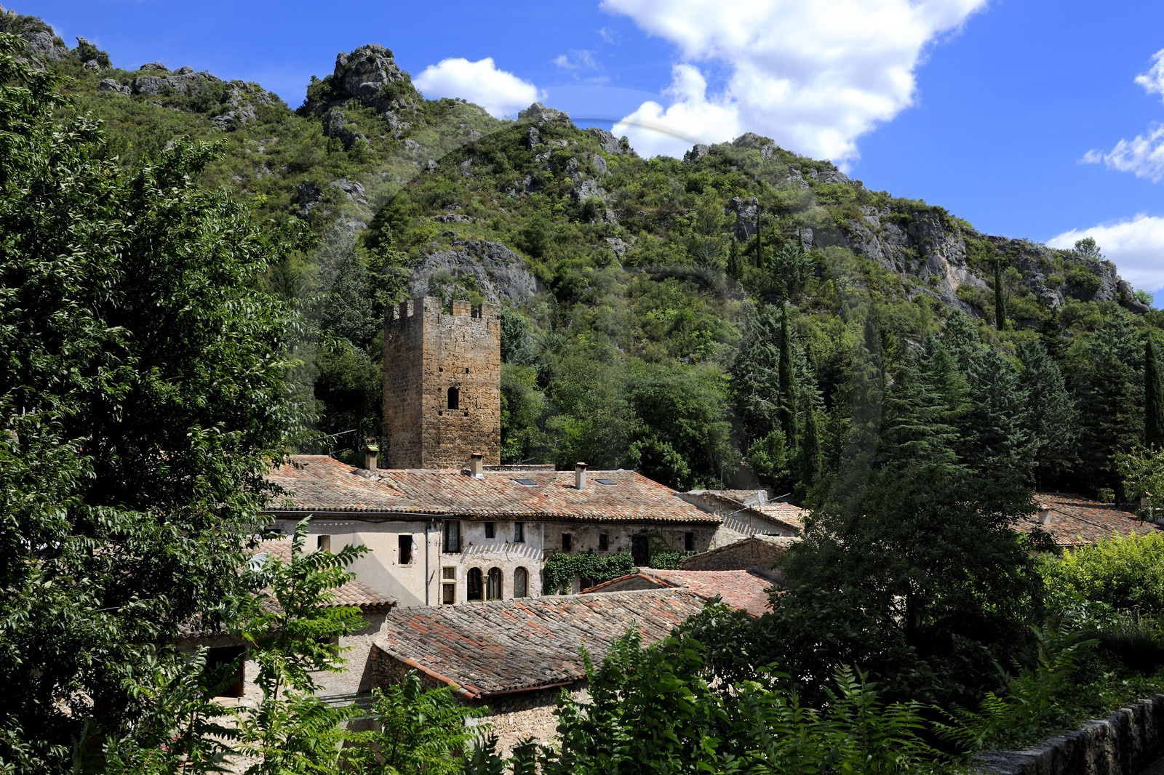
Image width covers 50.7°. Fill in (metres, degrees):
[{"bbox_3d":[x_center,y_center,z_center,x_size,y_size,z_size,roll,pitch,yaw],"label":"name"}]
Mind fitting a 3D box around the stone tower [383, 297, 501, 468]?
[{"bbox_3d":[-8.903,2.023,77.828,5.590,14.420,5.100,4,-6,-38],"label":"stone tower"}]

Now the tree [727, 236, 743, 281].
[{"bbox_3d":[20.775,-17.617,167.026,1.940,6.130,1.940,0,-5,0],"label":"tree"}]

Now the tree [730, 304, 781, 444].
[{"bbox_3d":[13.904,-0.686,98.393,3.810,12.130,3.810,0,-5,0],"label":"tree"}]

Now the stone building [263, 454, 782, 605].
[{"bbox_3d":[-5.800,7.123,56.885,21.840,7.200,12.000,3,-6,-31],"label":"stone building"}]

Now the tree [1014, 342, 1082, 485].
[{"bbox_3d":[33.059,1.779,87.151,3.980,10.590,3.980,0,-5,0],"label":"tree"}]

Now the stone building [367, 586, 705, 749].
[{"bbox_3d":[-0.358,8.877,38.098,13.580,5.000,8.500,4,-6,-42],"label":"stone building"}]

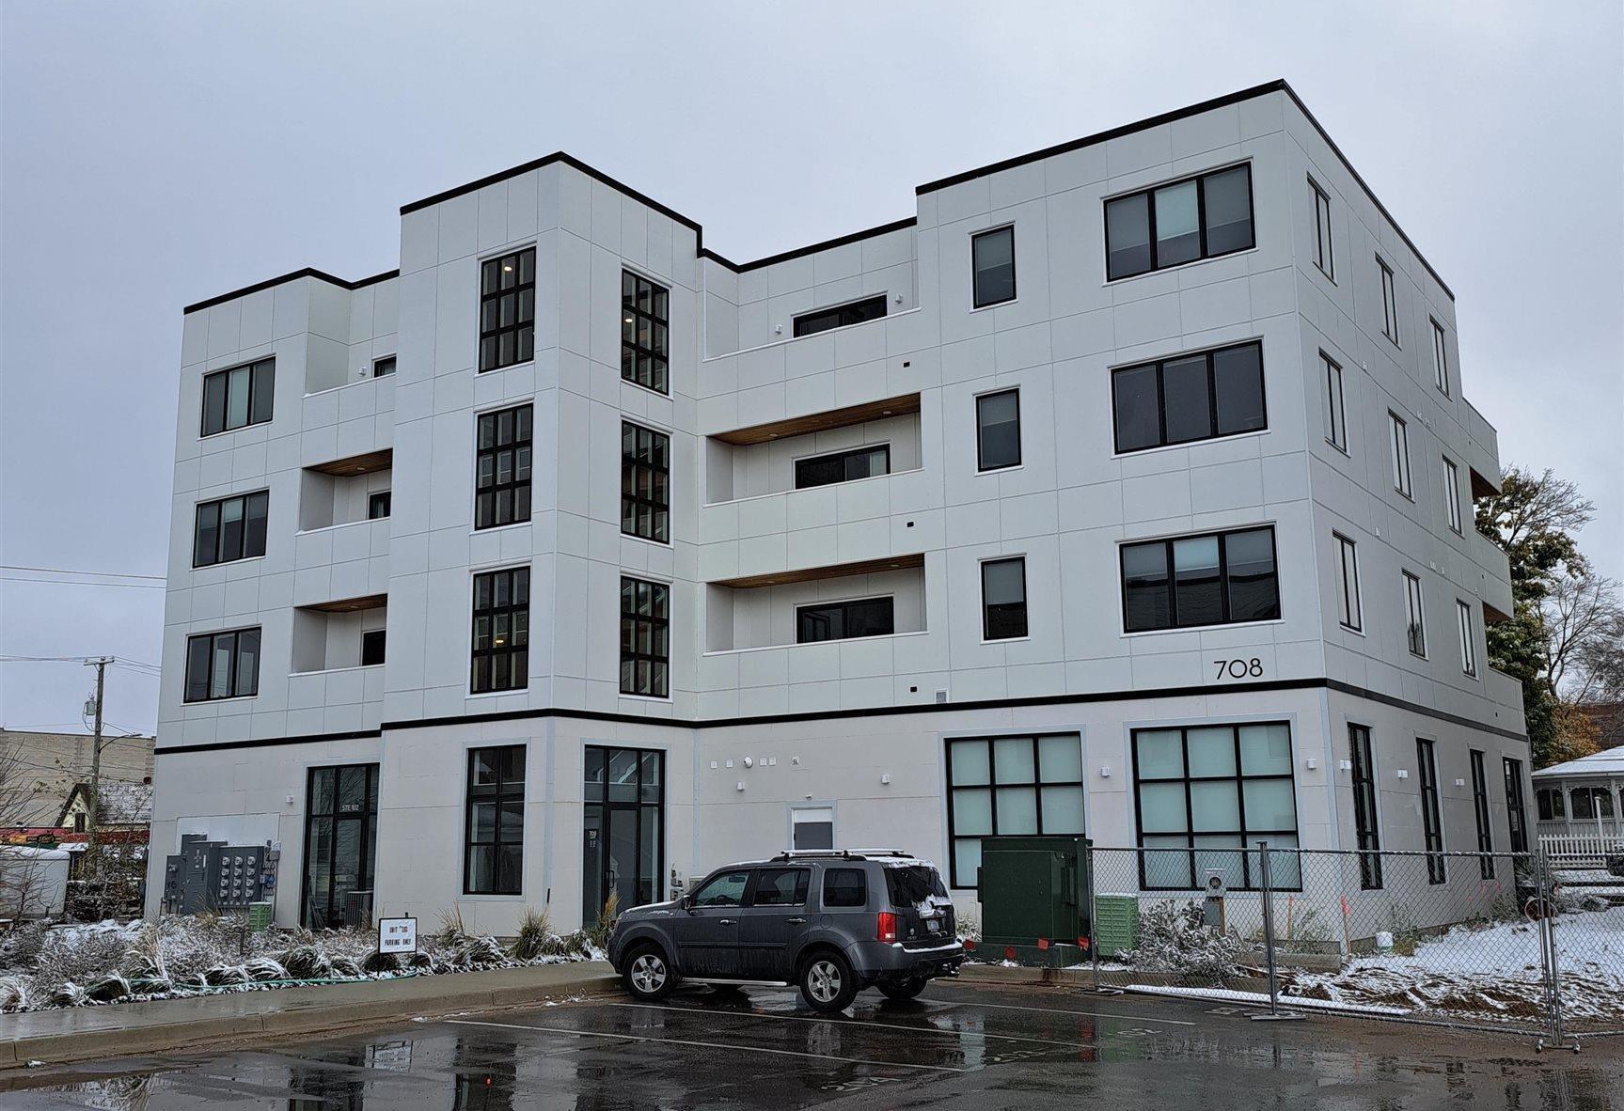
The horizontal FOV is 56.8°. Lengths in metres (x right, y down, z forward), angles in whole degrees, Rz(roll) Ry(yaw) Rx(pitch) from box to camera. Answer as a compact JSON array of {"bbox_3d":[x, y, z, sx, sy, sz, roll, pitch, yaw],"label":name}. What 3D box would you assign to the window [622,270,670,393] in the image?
[{"bbox_3d":[-3.550,-4.726,32.023,0.120,2.395,1.504,-8,-13,34],"label":"window"}]

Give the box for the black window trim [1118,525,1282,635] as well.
[{"bbox_3d":[6.603,0.438,25.611,2.710,1.559,0.150,-8,-13,34],"label":"black window trim"}]

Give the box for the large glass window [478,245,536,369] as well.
[{"bbox_3d":[-6.084,-4.920,30.159,1.517,2.380,0.120,-8,-13,34],"label":"large glass window"}]

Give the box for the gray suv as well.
[{"bbox_3d":[-0.486,4.934,19.928,4.850,1.870,2.000,-8,-13,31],"label":"gray suv"}]

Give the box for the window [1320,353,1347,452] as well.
[{"bbox_3d":[9.329,-2.723,26.942,0.120,1.659,1.319,-8,-13,34],"label":"window"}]

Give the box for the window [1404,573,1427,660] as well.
[{"bbox_3d":[11.679,1.183,29.201,0.150,1.510,1.250,-8,-13,34],"label":"window"}]

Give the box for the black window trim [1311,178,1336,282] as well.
[{"bbox_3d":[9.026,-5.765,26.720,0.150,1.560,1.290,-8,-13,34],"label":"black window trim"}]

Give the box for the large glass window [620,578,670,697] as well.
[{"bbox_3d":[-3.317,1.644,29.724,0.150,2.290,1.450,-8,-13,34],"label":"large glass window"}]

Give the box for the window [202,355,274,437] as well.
[{"bbox_3d":[-14.212,-3.899,37.308,2.931,1.614,0.120,-8,-13,34],"label":"window"}]

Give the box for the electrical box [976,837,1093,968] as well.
[{"bbox_3d":[3.488,5.355,23.222,1.400,1.860,1.250,-8,-13,34],"label":"electrical box"}]

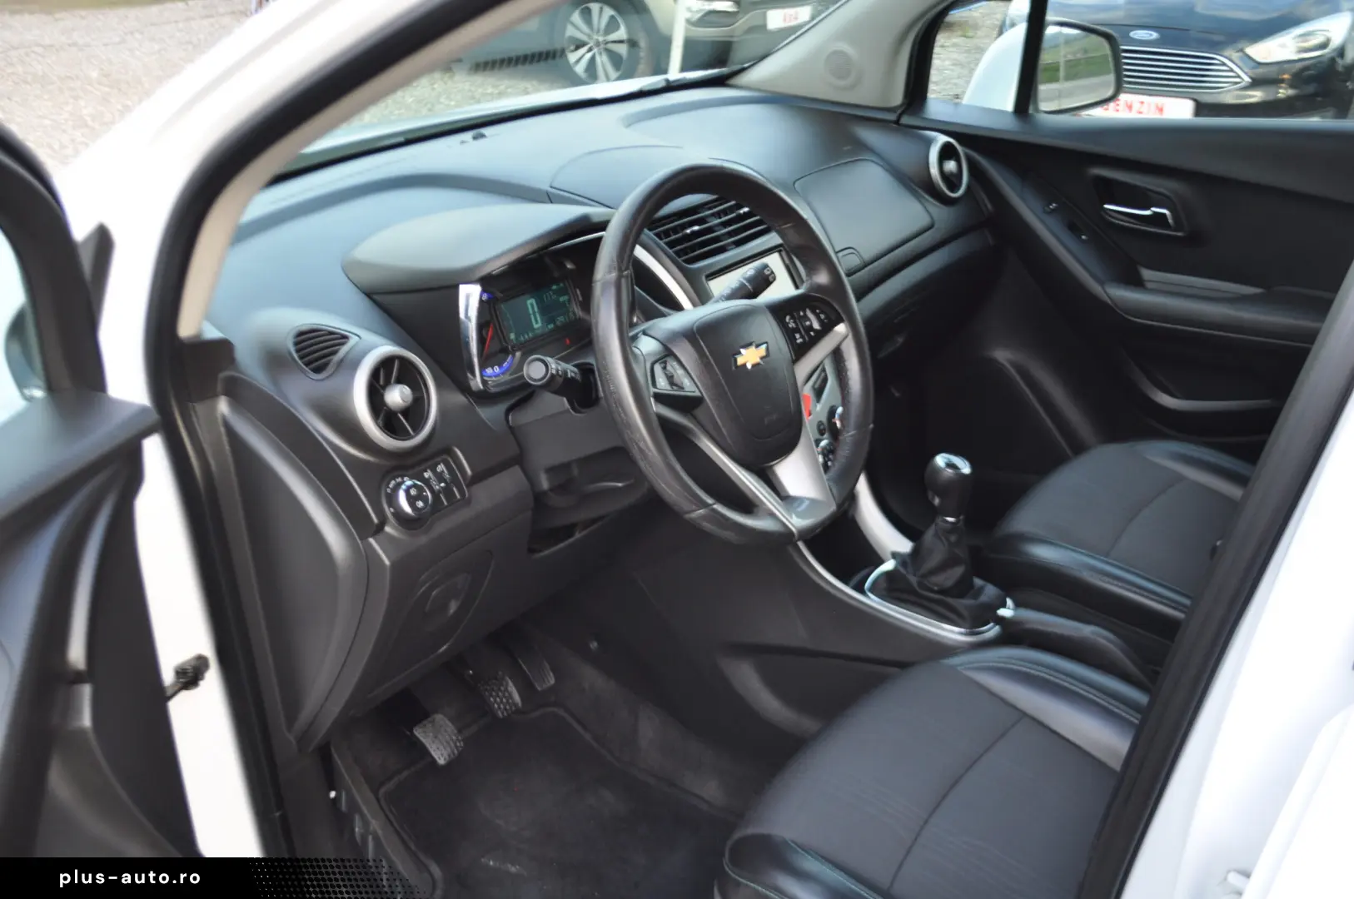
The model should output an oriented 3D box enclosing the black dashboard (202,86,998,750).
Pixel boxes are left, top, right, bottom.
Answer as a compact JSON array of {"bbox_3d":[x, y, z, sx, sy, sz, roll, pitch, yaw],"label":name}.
[{"bbox_3d":[-0.089,-0.201,1.899,0.630,0.550,1.360,21,33,33],"label":"black dashboard"}]

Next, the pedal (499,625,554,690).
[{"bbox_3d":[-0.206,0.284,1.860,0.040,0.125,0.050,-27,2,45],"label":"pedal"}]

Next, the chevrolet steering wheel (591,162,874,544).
[{"bbox_3d":[0.051,-0.089,1.310,0.100,0.368,0.370,-15,10,45],"label":"chevrolet steering wheel"}]

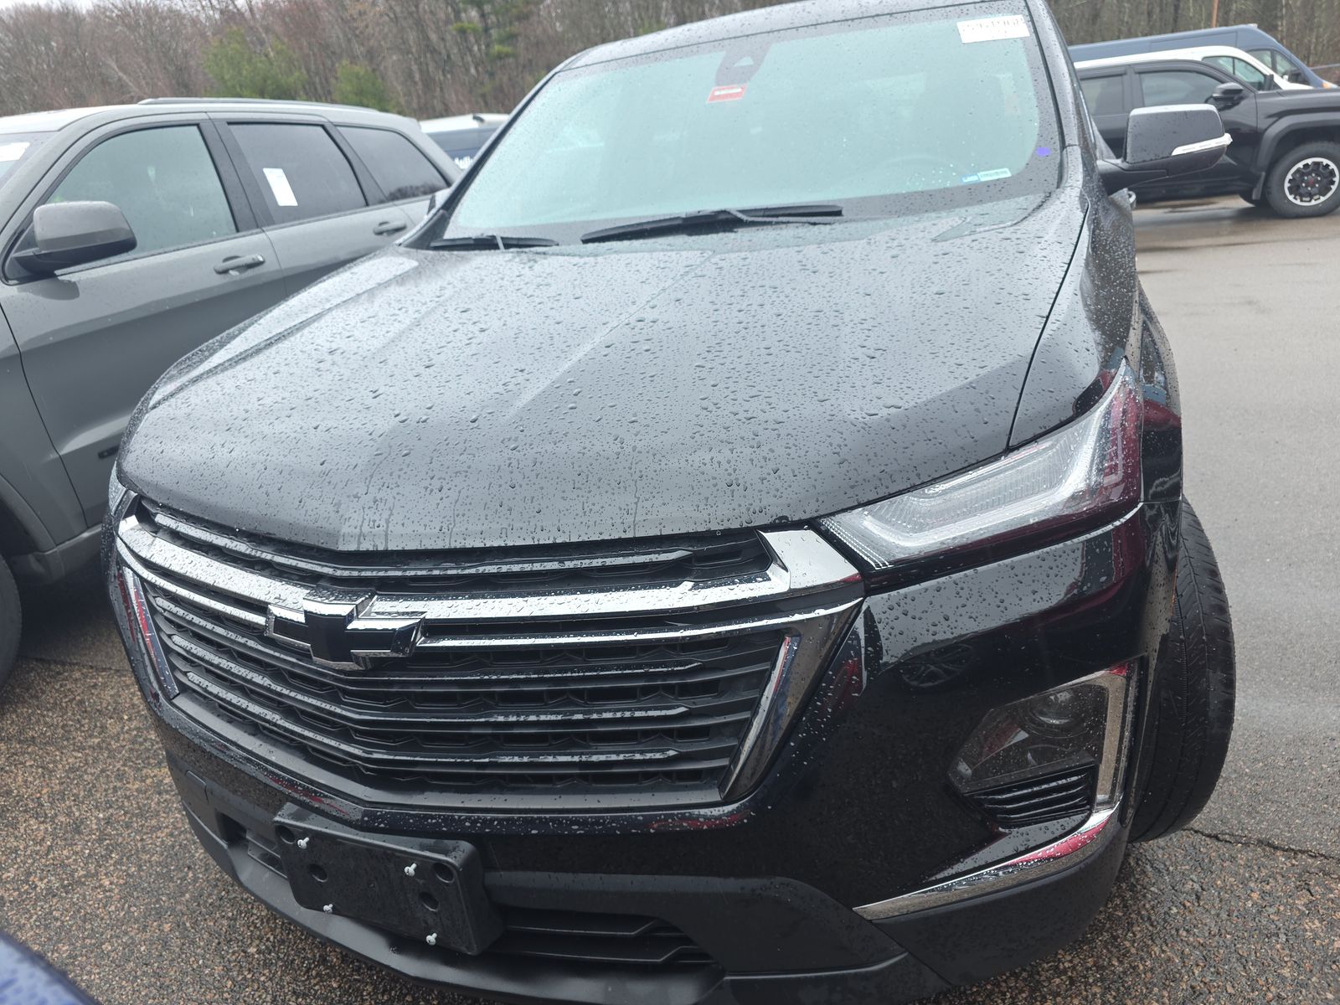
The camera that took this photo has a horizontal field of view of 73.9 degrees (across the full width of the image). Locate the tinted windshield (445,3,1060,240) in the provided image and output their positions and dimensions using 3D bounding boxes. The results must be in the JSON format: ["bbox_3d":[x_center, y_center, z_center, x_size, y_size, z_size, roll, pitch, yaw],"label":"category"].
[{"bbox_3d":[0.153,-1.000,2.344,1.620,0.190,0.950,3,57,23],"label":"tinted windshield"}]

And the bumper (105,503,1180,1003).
[{"bbox_3d":[-0.287,0.296,1.450,1.970,0.680,0.680,3,23,23],"label":"bumper"}]

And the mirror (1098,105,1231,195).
[{"bbox_3d":[1.108,-0.795,2.006,0.260,0.190,0.200,3,23,23],"label":"mirror"}]

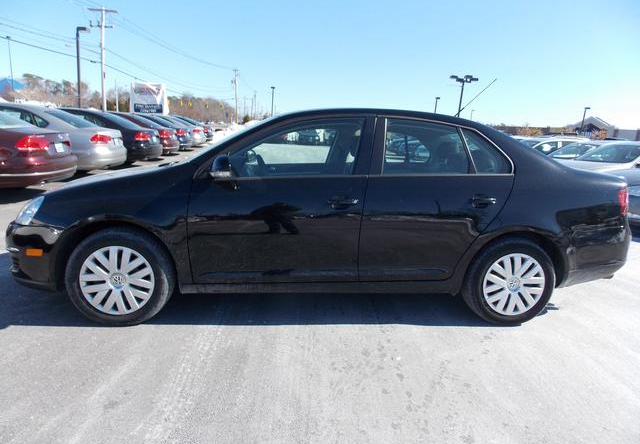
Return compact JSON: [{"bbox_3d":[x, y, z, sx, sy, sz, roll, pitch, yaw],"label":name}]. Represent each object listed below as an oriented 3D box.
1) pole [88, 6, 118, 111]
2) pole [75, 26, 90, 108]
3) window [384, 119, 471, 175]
[{"bbox_3d":[-16.560,-11.366,33.048,2.450,9.800,0.400,5,12,5],"label":"pole"},{"bbox_3d":[-15.396,-9.292,28.104,0.900,6.600,0.400,4,12,0],"label":"pole"},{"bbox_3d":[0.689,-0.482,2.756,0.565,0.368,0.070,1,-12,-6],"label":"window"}]

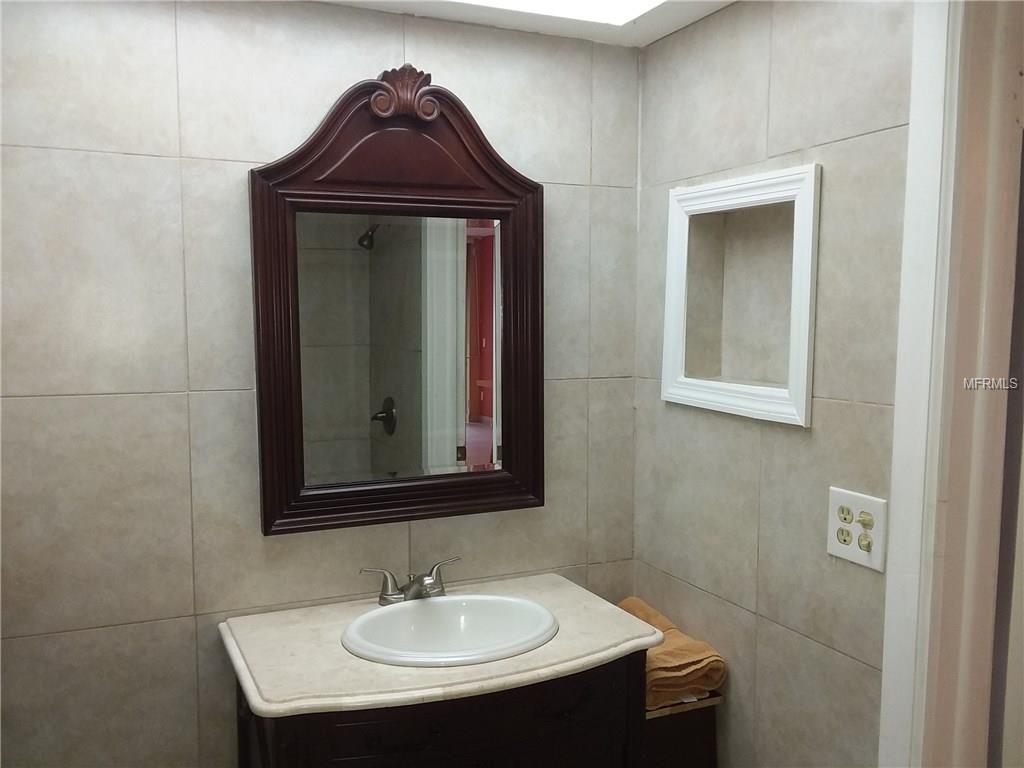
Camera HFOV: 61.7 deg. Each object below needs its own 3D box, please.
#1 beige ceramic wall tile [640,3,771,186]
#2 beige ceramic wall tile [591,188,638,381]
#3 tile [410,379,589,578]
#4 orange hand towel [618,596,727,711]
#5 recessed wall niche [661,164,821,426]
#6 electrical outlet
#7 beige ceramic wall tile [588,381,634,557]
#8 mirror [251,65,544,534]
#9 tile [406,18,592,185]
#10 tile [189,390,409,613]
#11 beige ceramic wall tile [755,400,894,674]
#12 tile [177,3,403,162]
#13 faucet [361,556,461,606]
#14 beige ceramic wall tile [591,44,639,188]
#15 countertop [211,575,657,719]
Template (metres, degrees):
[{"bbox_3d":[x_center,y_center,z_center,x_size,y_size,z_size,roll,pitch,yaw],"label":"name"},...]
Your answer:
[{"bbox_3d":[0.409,-0.627,1.875,0.010,0.344,0.465,-2,5,-25],"label":"beige ceramic wall tile"},{"bbox_3d":[0.243,-0.244,2.083,0.125,0.454,0.010,-2,5,-24],"label":"beige ceramic wall tile"},{"bbox_3d":[-0.023,0.221,2.001,0.450,0.453,0.010,-2,5,-24],"label":"tile"},{"bbox_3d":[0.288,0.595,1.927,0.200,0.115,0.340,-2,5,-24],"label":"orange hand towel"},{"bbox_3d":[0.491,-0.180,1.793,0.093,0.481,0.462,-2,5,-25],"label":"recessed wall niche"},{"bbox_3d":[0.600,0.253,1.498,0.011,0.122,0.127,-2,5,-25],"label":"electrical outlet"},{"bbox_3d":[0.243,0.212,2.119,0.125,0.453,0.010,-2,5,-24],"label":"beige ceramic wall tile"},{"bbox_3d":[-0.223,-0.184,1.846,0.642,0.975,0.048,-2,5,-23],"label":"mirror"},{"bbox_3d":[-0.022,-0.630,1.939,0.456,0.340,0.010,-2,5,-25],"label":"tile"},{"bbox_3d":[-0.437,0.236,1.816,0.456,0.456,0.010,-2,5,-25],"label":"tile"},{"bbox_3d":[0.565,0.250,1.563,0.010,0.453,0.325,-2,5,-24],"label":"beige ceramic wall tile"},{"bbox_3d":[-0.437,-0.615,1.753,0.451,0.331,0.010,-2,5,-24],"label":"tile"},{"bbox_3d":[-0.203,0.435,1.834,0.224,0.082,0.130,-2,5,-24],"label":"faucet"},{"bbox_3d":[0.245,-0.642,2.061,0.132,0.344,0.010,-2,5,-25],"label":"beige ceramic wall tile"},{"bbox_3d":[-0.135,0.502,1.691,0.789,0.030,0.506,-2,5,-25],"label":"countertop"}]

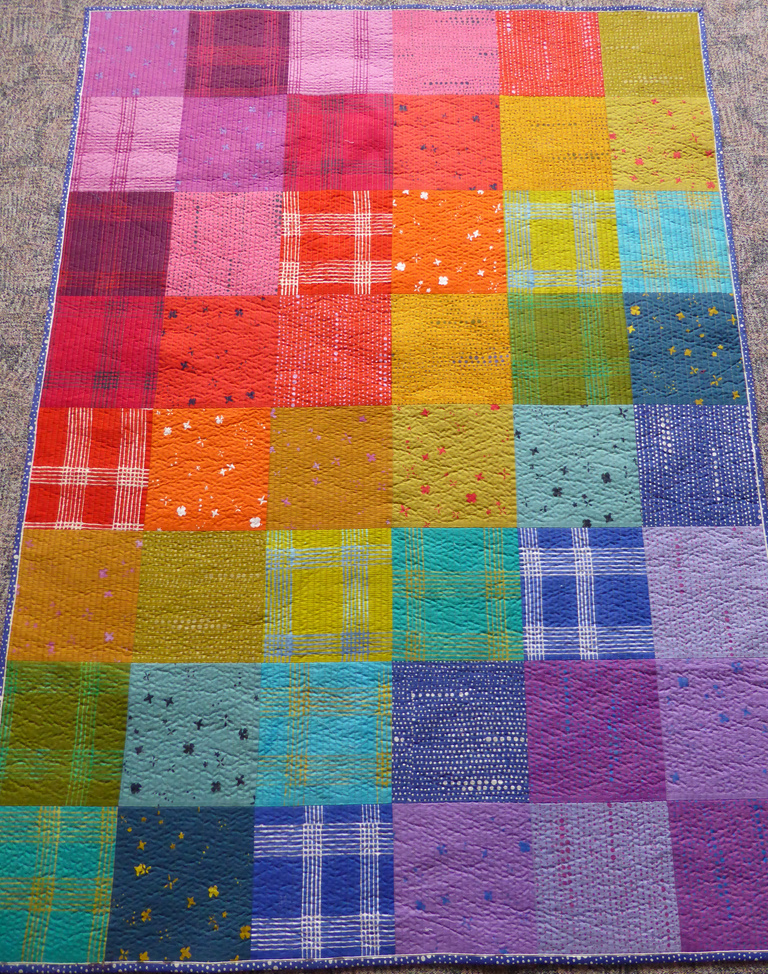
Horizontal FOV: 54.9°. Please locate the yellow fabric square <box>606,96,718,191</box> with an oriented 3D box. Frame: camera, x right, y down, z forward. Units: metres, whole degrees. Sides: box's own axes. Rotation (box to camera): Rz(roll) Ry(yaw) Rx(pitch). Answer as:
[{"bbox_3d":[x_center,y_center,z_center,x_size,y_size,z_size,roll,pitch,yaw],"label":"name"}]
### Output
[{"bbox_3d":[0.565,-0.699,1.501,0.217,0.012,0.224,0,76,0],"label":"yellow fabric square"}]

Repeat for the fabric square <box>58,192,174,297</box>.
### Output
[{"bbox_3d":[-0.559,-0.508,1.551,0.224,0.012,0.246,0,75,0],"label":"fabric square"}]

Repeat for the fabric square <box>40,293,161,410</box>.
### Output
[{"bbox_3d":[-0.560,-0.271,1.488,0.230,0.010,0.243,0,76,1],"label":"fabric square"}]

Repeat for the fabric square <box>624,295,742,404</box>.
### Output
[{"bbox_3d":[0.527,-0.242,1.300,0.195,0.010,0.213,0,75,1],"label":"fabric square"}]

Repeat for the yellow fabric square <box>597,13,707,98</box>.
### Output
[{"bbox_3d":[0.604,-0.971,1.665,0.227,0.012,0.234,0,75,0],"label":"yellow fabric square"}]

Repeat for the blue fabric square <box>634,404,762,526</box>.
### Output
[{"bbox_3d":[0.600,-0.042,1.422,0.224,0.012,0.241,0,75,0],"label":"blue fabric square"}]

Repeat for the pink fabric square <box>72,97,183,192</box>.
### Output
[{"bbox_3d":[-0.491,-0.657,1.421,0.200,0.010,0.214,0,75,1],"label":"pink fabric square"}]

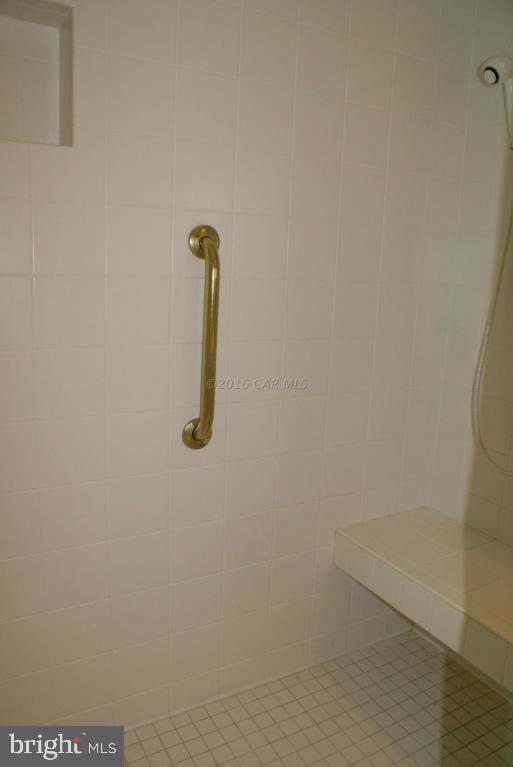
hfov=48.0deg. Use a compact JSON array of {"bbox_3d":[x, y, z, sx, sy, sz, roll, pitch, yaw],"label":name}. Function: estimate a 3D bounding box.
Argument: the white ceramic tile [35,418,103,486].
[{"bbox_3d":[-0.409,0.150,1.283,0.152,0.152,0.010,-4,13,-29],"label":"white ceramic tile"}]

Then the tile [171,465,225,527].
[{"bbox_3d":[-0.148,0.281,1.462,0.152,0.152,0.010,-4,13,-29],"label":"tile"}]

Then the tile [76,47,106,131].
[{"bbox_3d":[-0.337,-0.598,1.170,0.063,0.155,0.009,-4,12,-29],"label":"tile"}]

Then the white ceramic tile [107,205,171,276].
[{"bbox_3d":[-0.260,-0.314,1.275,0.151,0.151,0.009,-4,12,-29],"label":"white ceramic tile"}]

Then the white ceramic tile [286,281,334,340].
[{"bbox_3d":[0.136,-0.191,1.528,0.151,0.151,0.009,-4,12,-29],"label":"white ceramic tile"}]

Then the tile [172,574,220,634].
[{"bbox_3d":[-0.163,0.583,1.536,0.152,0.152,0.010,-4,13,-29],"label":"tile"}]

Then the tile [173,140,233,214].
[{"bbox_3d":[-0.119,-0.472,1.326,0.152,0.152,0.010,-4,13,-29],"label":"tile"}]

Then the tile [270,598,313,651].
[{"bbox_3d":[0.099,0.707,1.699,0.151,0.151,0.009,-4,12,-29],"label":"tile"}]

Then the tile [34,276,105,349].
[{"bbox_3d":[-0.397,-0.151,1.222,0.152,0.152,0.010,-4,13,-29],"label":"tile"}]

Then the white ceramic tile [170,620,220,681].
[{"bbox_3d":[-0.166,0.732,1.553,0.152,0.152,0.010,-4,13,-29],"label":"white ceramic tile"}]

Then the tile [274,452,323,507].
[{"bbox_3d":[0.117,0.263,1.614,0.151,0.151,0.009,-4,12,-29],"label":"tile"}]

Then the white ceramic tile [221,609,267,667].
[{"bbox_3d":[-0.032,0.723,1.627,0.152,0.152,0.010,-4,13,-29],"label":"white ceramic tile"}]

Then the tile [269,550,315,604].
[{"bbox_3d":[0.104,0.562,1.671,0.151,0.151,0.009,-4,12,-29],"label":"tile"}]

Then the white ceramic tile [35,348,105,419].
[{"bbox_3d":[-0.402,-0.001,1.256,0.150,0.150,0.009,-4,13,-29],"label":"white ceramic tile"}]

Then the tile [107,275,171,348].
[{"bbox_3d":[-0.263,-0.161,1.300,0.150,0.150,0.009,-4,13,-29],"label":"tile"}]

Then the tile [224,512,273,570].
[{"bbox_3d":[-0.020,0.422,1.567,0.152,0.152,0.010,-4,13,-29],"label":"tile"}]

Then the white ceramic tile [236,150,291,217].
[{"bbox_3d":[0.017,-0.480,1.384,0.152,0.152,0.010,-4,13,-29],"label":"white ceramic tile"}]

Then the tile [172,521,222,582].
[{"bbox_3d":[-0.157,0.431,1.494,0.151,0.151,0.009,-4,12,-29],"label":"tile"}]

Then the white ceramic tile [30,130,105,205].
[{"bbox_3d":[-0.383,-0.443,1.168,0.150,0.150,0.009,-4,13,-29],"label":"white ceramic tile"}]

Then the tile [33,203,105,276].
[{"bbox_3d":[-0.388,-0.298,1.198,0.150,0.150,0.009,-4,13,-29],"label":"tile"}]

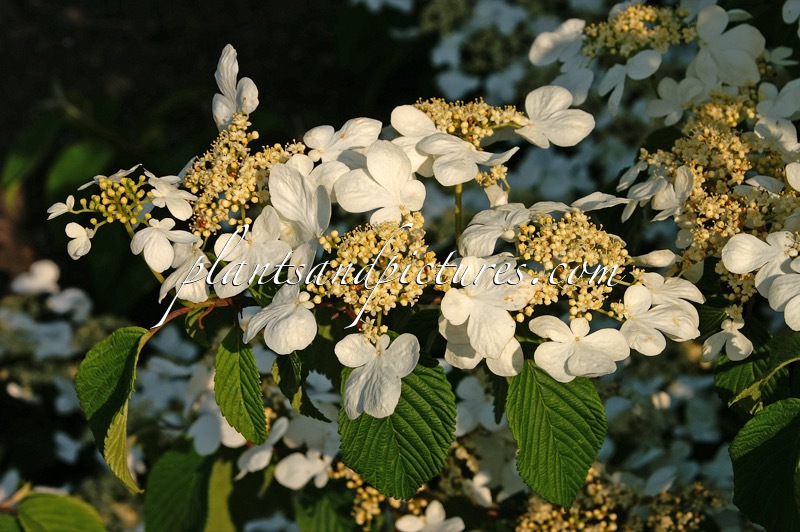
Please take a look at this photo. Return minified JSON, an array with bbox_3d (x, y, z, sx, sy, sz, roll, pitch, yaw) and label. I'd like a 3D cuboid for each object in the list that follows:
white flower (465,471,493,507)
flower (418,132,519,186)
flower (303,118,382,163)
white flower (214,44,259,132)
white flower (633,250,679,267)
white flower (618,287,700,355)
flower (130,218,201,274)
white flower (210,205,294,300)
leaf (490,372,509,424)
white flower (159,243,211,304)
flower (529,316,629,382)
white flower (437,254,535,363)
[{"bbox_3d":[0.042,0.118,1.060,0.017,0.020,0.010,0,-18,-12],"label":"white flower"},{"bbox_3d":[0.028,-0.045,0.840,0.042,0.015,0.022,3,56,-2],"label":"flower"},{"bbox_3d":[-0.026,-0.057,0.910,0.036,0.011,0.024,0,53,0],"label":"flower"},{"bbox_3d":[-0.072,-0.078,0.870,0.020,0.036,0.015,-3,-11,-18],"label":"white flower"},{"bbox_3d":[0.112,-0.003,0.870,0.021,0.010,0.009,6,53,-3],"label":"white flower"},{"bbox_3d":[0.117,0.025,0.900,0.037,0.033,0.013,0,-24,-6],"label":"white flower"},{"bbox_3d":[-0.095,-0.008,0.810,0.028,0.024,0.012,2,-30,8],"label":"flower"},{"bbox_3d":[-0.059,-0.006,0.800,0.033,0.037,0.013,3,-17,10],"label":"white flower"},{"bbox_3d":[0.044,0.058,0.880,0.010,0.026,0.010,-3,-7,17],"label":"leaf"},{"bbox_3d":[-0.087,0.003,0.810,0.022,0.027,0.014,-11,-18,-33],"label":"white flower"},{"bbox_3d":[0.075,0.035,0.840,0.042,0.027,0.012,0,-21,3],"label":"flower"},{"bbox_3d":[0.035,0.017,0.790,0.039,0.043,0.015,5,-16,17],"label":"white flower"}]

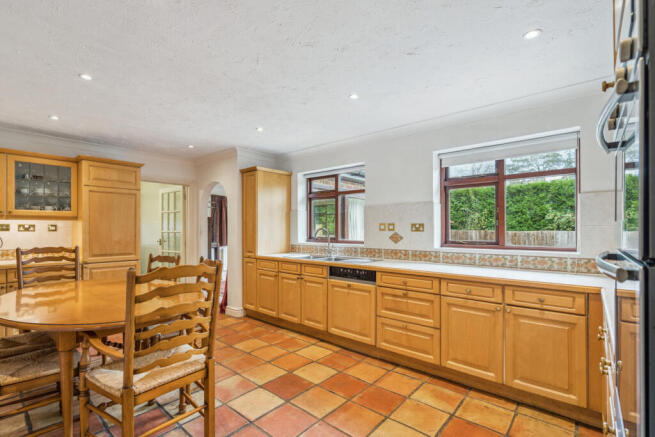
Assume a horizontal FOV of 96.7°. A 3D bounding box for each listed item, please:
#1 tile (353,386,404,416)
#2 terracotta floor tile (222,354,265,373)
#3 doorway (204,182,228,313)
[{"bbox_3d":[0.378,1.346,2.156,0.300,0.015,0.300,-3,-5,41],"label":"tile"},{"bbox_3d":[-0.791,1.377,2.748,0.300,0.015,0.300,-3,-5,41],"label":"terracotta floor tile"},{"bbox_3d":[-1.769,0.431,4.679,0.850,2.010,0.140,-2,-3,40],"label":"doorway"}]

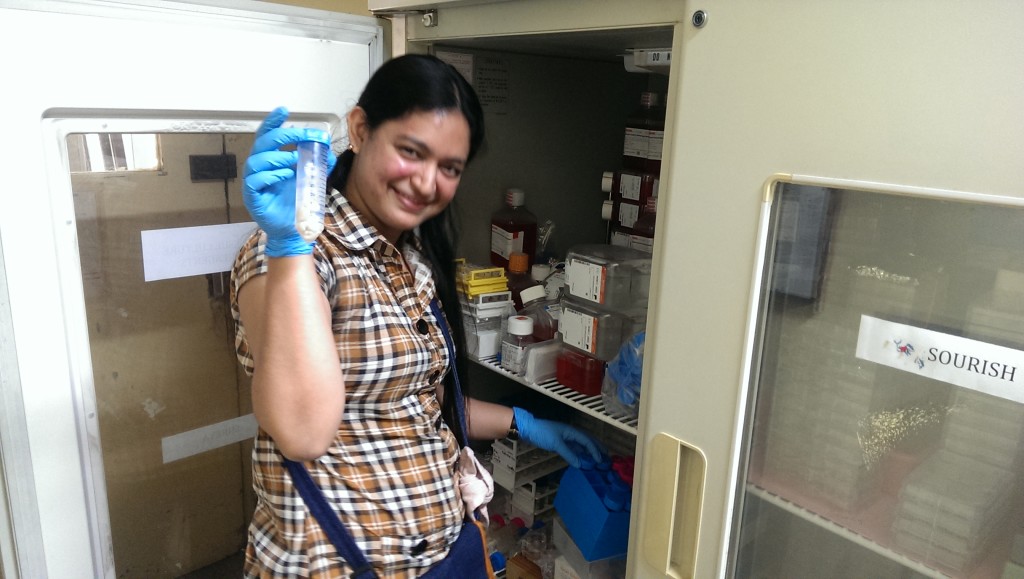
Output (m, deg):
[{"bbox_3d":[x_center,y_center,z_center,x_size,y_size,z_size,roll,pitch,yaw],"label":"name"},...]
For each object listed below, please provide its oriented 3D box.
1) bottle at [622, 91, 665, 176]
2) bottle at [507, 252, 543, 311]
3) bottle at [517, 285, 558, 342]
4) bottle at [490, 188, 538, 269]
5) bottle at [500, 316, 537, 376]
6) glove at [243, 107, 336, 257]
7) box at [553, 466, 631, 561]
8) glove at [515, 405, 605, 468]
[{"bbox_3d":[0.266,-0.302,1.505,0.074,0.163,0.074,-10,18,-39],"label":"bottle"},{"bbox_3d":[0.011,0.016,1.453,0.074,0.165,0.074,-10,18,-39],"label":"bottle"},{"bbox_3d":[0.053,0.062,1.350,0.062,0.137,0.062,-23,10,-38],"label":"bottle"},{"bbox_3d":[0.006,-0.120,1.550,0.074,0.165,0.074,-7,17,-33],"label":"bottle"},{"bbox_3d":[0.015,0.096,1.302,0.052,0.088,0.052,-10,18,-39],"label":"bottle"},{"bbox_3d":[-0.230,-0.111,0.785,0.097,0.152,0.085,-2,15,-15],"label":"glove"},{"bbox_3d":[0.162,0.360,1.278,0.125,0.086,0.175,-2,15,-16],"label":"box"},{"bbox_3d":[0.074,0.241,1.240,0.152,0.066,0.072,29,6,-19],"label":"glove"}]

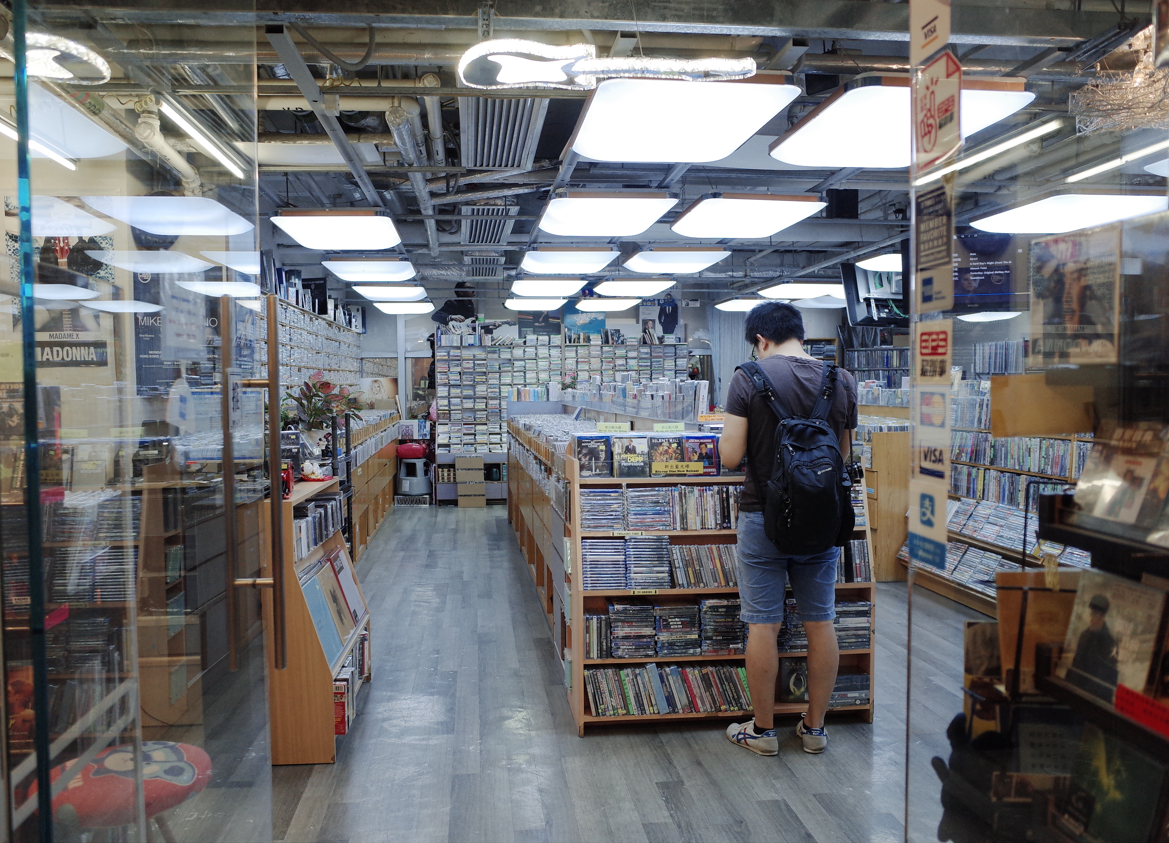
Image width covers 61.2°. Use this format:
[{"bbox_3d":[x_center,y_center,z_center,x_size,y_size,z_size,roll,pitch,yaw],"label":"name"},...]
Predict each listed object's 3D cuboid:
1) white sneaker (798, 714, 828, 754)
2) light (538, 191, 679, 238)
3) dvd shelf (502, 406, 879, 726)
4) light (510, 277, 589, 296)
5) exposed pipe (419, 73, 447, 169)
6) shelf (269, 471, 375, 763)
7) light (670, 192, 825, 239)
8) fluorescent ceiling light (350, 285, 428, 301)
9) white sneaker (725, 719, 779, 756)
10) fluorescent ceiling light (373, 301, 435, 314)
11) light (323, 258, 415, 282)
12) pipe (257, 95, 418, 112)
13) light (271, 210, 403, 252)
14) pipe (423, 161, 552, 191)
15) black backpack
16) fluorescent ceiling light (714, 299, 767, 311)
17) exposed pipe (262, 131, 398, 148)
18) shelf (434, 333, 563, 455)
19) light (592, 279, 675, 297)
[{"bbox_3d":[0.881,1.192,3.859,0.100,0.110,0.275,0,2,5],"label":"white sneaker"},{"bbox_3d":[0.102,-1.090,5.266,0.647,0.097,0.950,-1,2,-7],"label":"light"},{"bbox_3d":[0.208,0.549,6.852,1.210,1.120,6.005,-1,2,-7],"label":"dvd shelf"},{"bbox_3d":[-0.331,-1.225,9.031,0.647,0.097,0.950,-1,2,-7],"label":"light"},{"bbox_3d":[-0.932,-1.817,6.217,0.090,0.095,2.014,-1,2,-7],"label":"exposed pipe"},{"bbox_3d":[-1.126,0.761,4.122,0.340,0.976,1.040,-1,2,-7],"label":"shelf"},{"bbox_3d":[0.903,-1.179,5.712,0.645,0.085,0.980,-1,2,-7],"label":"light"},{"bbox_3d":[-1.845,-1.231,9.455,0.647,0.097,0.950,-1,2,-7],"label":"fluorescent ceiling light"},{"bbox_3d":[0.621,1.162,3.733,0.098,0.117,0.267,-2,2,-33],"label":"white sneaker"},{"bbox_3d":[-2.045,-1.295,11.261,0.647,0.097,0.950,-1,2,-7],"label":"fluorescent ceiling light"},{"bbox_3d":[-1.731,-1.237,8.060,0.645,0.085,0.980,-1,2,-7],"label":"light"},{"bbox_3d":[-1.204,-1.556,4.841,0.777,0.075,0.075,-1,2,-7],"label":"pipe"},{"bbox_3d":[-1.411,-1.098,5.736,0.647,0.097,0.950,-1,2,-7],"label":"light"},{"bbox_3d":[-0.658,-1.652,6.651,1.153,0.060,0.060,1,2,36],"label":"pipe"},{"bbox_3d":[0.759,0.130,3.580,0.380,0.670,0.290,0,2,-5],"label":"black backpack"},{"bbox_3d":[1.916,-1.362,11.466,0.645,0.085,0.980,-1,2,-7],"label":"fluorescent ceiling light"},{"bbox_3d":[-1.388,-1.516,5.324,0.718,0.083,0.083,-1,2,-7],"label":"exposed pipe"},{"bbox_3d":[-1.040,-0.316,12.082,1.530,1.476,0.250,-1,2,-7],"label":"shelf"},{"bbox_3d":[0.438,-1.233,9.120,0.647,0.097,0.950,-1,2,-7],"label":"light"}]

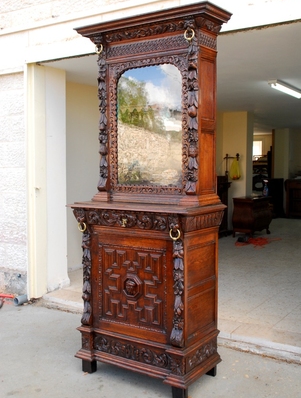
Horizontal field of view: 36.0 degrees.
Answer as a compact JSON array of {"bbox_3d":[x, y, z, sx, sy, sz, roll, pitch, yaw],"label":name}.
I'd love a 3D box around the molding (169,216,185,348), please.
[{"bbox_3d":[0.154,0.498,2.805,0.082,0.795,0.081,2,4,33],"label":"molding"}]

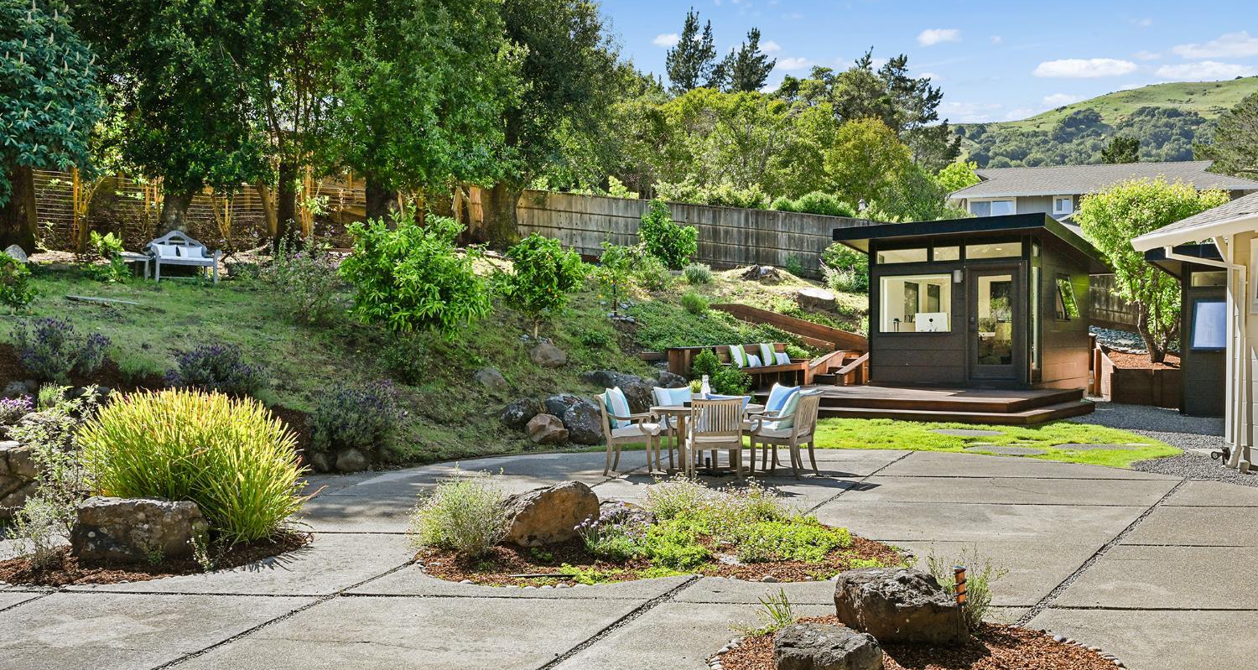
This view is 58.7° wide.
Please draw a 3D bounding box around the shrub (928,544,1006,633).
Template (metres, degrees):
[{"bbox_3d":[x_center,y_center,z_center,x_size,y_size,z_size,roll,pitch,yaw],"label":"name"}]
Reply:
[{"bbox_3d":[1.787,1.337,5.900,0.400,0.430,0.360,0,0,0],"label":"shrub"}]

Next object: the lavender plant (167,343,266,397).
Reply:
[{"bbox_3d":[-5.098,0.437,13.800,1.220,0.680,1.050,0,0,-20],"label":"lavender plant"}]

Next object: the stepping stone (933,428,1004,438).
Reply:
[{"bbox_3d":[4.982,1.443,16.400,1.030,0.060,0.800,0,0,0],"label":"stepping stone"}]

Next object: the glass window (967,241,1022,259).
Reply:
[{"bbox_3d":[7.067,-1.638,21.600,1.080,0.290,0.070,0,0,33],"label":"glass window"}]

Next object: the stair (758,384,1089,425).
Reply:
[{"bbox_3d":[4.839,1.099,18.655,4.900,0.280,5.000,0,0,33],"label":"stair"}]

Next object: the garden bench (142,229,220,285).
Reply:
[{"bbox_3d":[-8.763,-1.539,22.000,1.380,1.020,0.650,0,0,-41],"label":"garden bench"}]

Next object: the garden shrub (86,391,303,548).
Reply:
[{"bbox_3d":[-3.494,0.994,9.000,1.750,1.130,1.600,0,0,0],"label":"garden shrub"}]

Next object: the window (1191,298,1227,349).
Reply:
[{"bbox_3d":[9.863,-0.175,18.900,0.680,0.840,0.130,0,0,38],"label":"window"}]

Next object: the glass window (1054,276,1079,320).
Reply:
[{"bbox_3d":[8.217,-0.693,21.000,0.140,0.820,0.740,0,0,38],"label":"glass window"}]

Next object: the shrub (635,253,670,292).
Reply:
[{"bbox_3d":[0.496,-1.340,24.000,0.780,0.860,0.780,0,0,1],"label":"shrub"}]

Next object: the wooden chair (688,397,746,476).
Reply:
[{"bbox_3d":[0.953,1.098,12.252,0.600,0.890,0.610,0,0,-3],"label":"wooden chair"}]

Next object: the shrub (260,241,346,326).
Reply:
[{"bbox_3d":[-5.227,-0.819,17.900,1.370,1.380,1.300,0,0,-16],"label":"shrub"}]

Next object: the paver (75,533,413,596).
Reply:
[{"bbox_3d":[-2.300,1.565,7.620,2.100,0.100,2.050,0,0,4],"label":"paver"}]

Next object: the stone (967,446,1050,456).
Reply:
[{"bbox_3d":[4.923,1.501,14.500,1.060,0.060,0.820,0,0,0],"label":"stone"}]

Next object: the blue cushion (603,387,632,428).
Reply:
[{"bbox_3d":[-0.121,0.820,12.520,0.150,0.450,0.450,-16,-6,22],"label":"blue cushion"}]

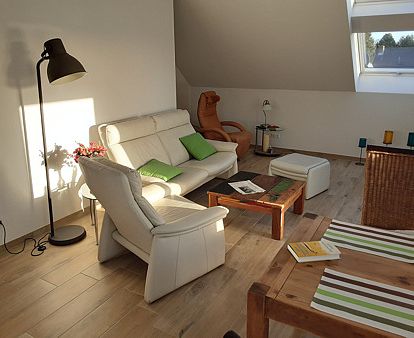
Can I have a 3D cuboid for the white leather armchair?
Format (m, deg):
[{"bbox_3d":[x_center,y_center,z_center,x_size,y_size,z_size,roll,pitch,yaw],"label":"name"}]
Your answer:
[{"bbox_3d":[-0.428,0.334,2.947,0.911,0.982,0.850,-15,22,-41],"label":"white leather armchair"}]

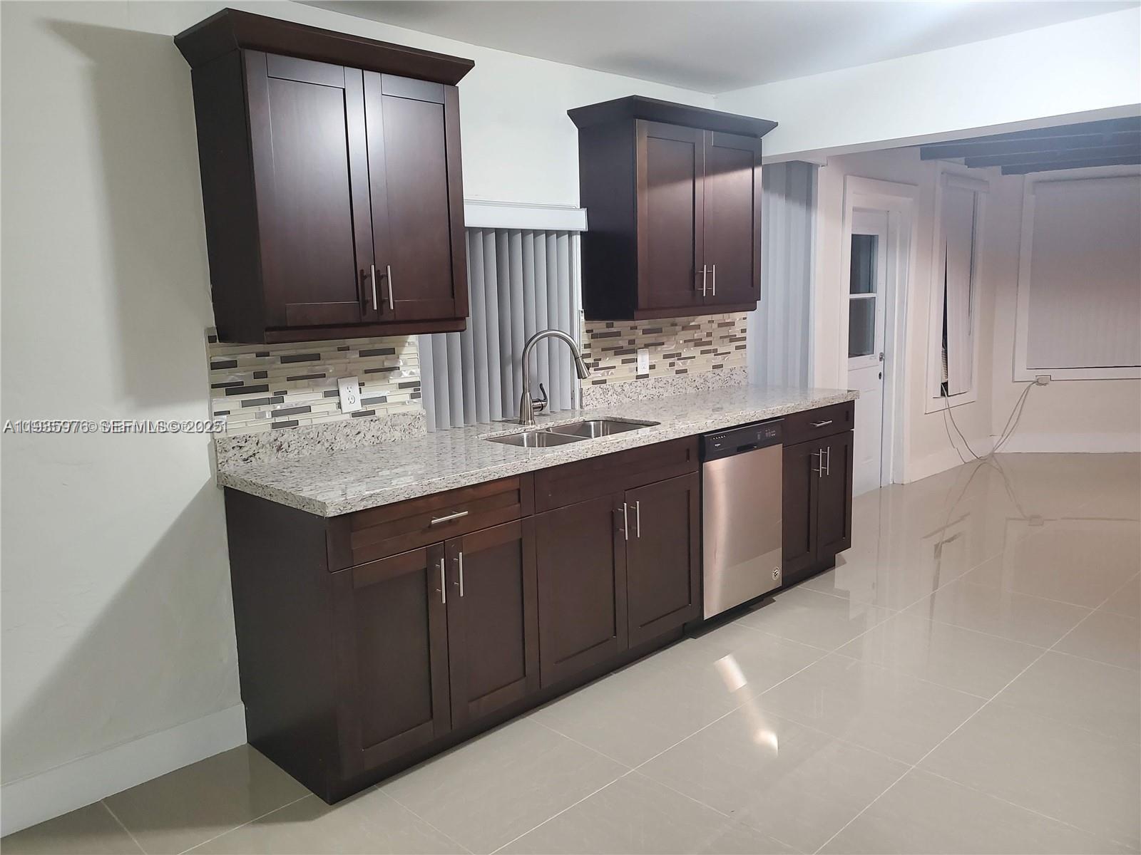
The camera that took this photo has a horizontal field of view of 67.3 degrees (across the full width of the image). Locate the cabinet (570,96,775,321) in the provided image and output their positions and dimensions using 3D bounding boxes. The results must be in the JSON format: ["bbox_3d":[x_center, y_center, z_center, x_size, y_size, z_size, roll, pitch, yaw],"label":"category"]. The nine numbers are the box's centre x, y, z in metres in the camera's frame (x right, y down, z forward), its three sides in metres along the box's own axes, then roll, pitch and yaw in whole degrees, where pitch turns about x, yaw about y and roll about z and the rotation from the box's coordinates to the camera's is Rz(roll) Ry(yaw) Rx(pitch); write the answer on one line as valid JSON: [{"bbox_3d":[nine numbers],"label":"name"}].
[{"bbox_3d":[0.492,-0.945,3.876,1.011,0.871,0.365,-10,12,-44],"label":"cabinet"}]

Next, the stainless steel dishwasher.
[{"bbox_3d":[0.544,0.365,3.870,0.601,0.810,0.605,-10,12,-44],"label":"stainless steel dishwasher"}]

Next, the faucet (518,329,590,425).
[{"bbox_3d":[-0.058,-0.203,3.438,0.290,0.375,0.130,3,10,27],"label":"faucet"}]

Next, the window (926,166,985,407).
[{"bbox_3d":[2.896,-1.036,6.482,0.960,1.730,0.090,-10,12,-44],"label":"window"}]

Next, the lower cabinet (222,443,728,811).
[{"bbox_3d":[-0.271,0.527,3.107,1.639,0.874,0.630,-10,12,-44],"label":"lower cabinet"}]

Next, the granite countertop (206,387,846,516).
[{"bbox_3d":[0.156,0.000,3.439,2.870,0.045,0.670,-10,12,-44],"label":"granite countertop"}]

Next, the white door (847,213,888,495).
[{"bbox_3d":[1.940,-0.489,5.734,0.652,1.940,0.050,-10,12,-44],"label":"white door"}]

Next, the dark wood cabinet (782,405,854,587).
[{"bbox_3d":[0.976,0.300,4.315,0.646,0.874,0.630,-10,12,-44],"label":"dark wood cabinet"}]

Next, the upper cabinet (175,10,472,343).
[{"bbox_3d":[-0.711,-0.732,2.714,0.830,0.881,0.360,-10,12,-44],"label":"upper cabinet"}]

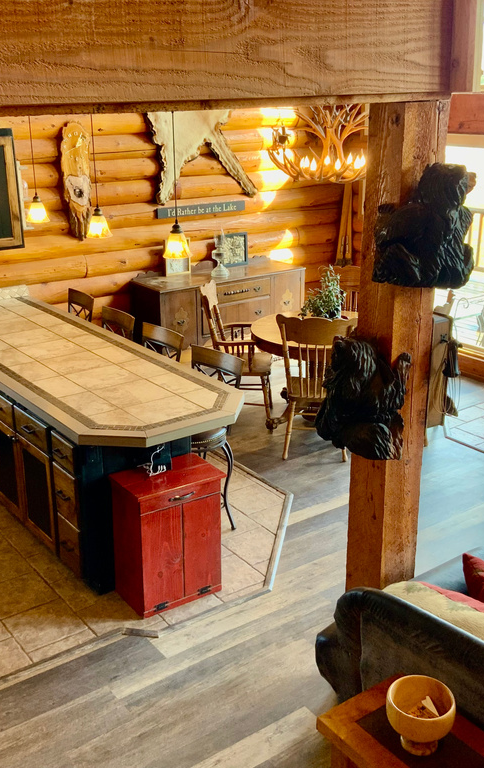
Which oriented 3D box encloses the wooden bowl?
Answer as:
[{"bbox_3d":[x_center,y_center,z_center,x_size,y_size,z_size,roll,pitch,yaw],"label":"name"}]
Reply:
[{"bbox_3d":[0.519,0.978,2.475,0.200,0.177,0.200,0,19,0],"label":"wooden bowl"}]

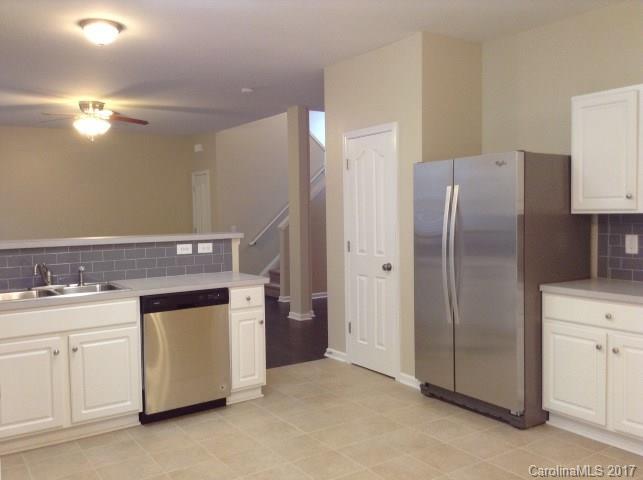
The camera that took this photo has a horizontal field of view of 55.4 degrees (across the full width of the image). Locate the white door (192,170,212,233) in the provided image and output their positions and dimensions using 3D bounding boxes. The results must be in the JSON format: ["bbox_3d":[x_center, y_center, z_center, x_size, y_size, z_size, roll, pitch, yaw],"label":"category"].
[{"bbox_3d":[-2.048,-0.129,10.558,0.060,2.080,0.740,-3,4,-32],"label":"white door"}]

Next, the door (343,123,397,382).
[{"bbox_3d":[0.423,0.116,5.249,0.060,2.060,0.705,-3,4,-32],"label":"door"}]

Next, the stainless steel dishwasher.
[{"bbox_3d":[-1.057,0.779,4.403,0.617,0.874,0.620,-3,4,-32],"label":"stainless steel dishwasher"}]

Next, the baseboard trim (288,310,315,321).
[{"bbox_3d":[-0.267,0.974,8.002,0.225,0.085,0.328,-3,4,-32],"label":"baseboard trim"}]

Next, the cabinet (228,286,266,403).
[{"bbox_3d":[-0.681,0.765,4.647,0.279,0.862,0.610,-3,4,-32],"label":"cabinet"}]

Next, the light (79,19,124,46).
[{"bbox_3d":[-1.532,-1.433,4.280,0.324,0.145,0.324,-3,4,-32],"label":"light"}]

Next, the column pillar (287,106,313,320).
[{"bbox_3d":[-0.290,-0.348,7.933,0.185,2.732,0.285,-3,4,-32],"label":"column pillar"}]

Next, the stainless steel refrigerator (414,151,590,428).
[{"bbox_3d":[1.274,0.299,4.398,0.802,1.755,0.910,-3,4,-32],"label":"stainless steel refrigerator"}]

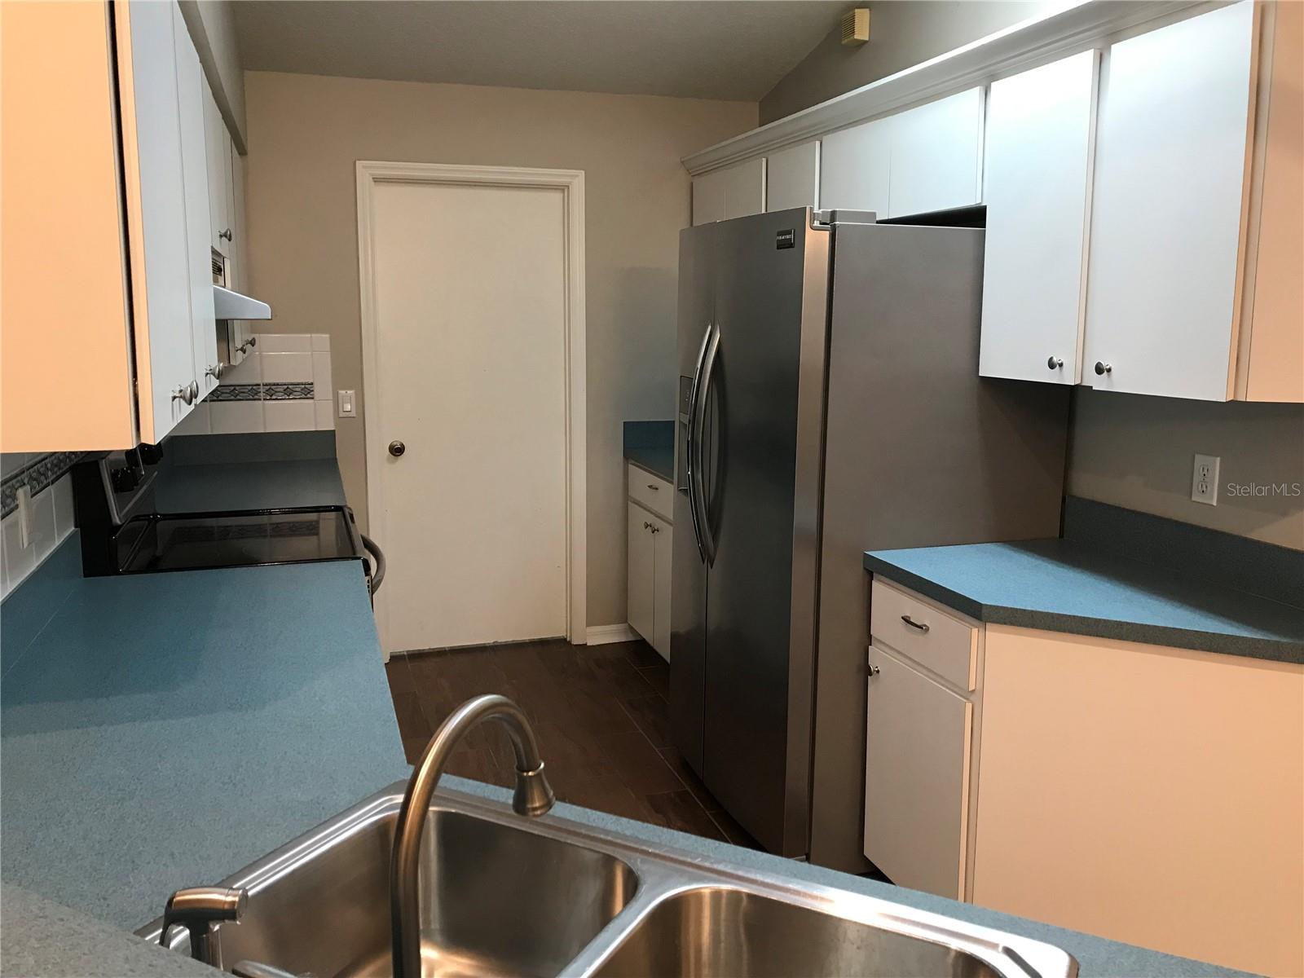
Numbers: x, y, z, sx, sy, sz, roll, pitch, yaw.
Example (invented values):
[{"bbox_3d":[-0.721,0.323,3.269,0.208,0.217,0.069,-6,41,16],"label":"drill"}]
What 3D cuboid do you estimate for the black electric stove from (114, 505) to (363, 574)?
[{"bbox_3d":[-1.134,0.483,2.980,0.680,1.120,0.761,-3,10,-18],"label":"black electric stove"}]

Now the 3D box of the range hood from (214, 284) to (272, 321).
[{"bbox_3d":[-1.250,-0.514,2.773,0.465,0.132,0.761,-3,10,-18],"label":"range hood"}]

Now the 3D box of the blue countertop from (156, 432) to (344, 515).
[{"bbox_3d":[-1.459,-0.057,3.805,0.652,0.161,1.157,-3,10,-18],"label":"blue countertop"}]

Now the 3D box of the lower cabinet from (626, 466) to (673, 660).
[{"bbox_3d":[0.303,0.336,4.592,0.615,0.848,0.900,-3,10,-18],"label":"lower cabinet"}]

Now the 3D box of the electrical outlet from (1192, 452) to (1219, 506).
[{"bbox_3d":[1.296,-0.022,2.473,0.008,0.114,0.071,-3,10,-18],"label":"electrical outlet"}]

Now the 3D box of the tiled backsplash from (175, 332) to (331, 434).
[{"bbox_3d":[-1.639,-0.424,4.295,0.648,0.400,0.020,-3,10,-18],"label":"tiled backsplash"}]

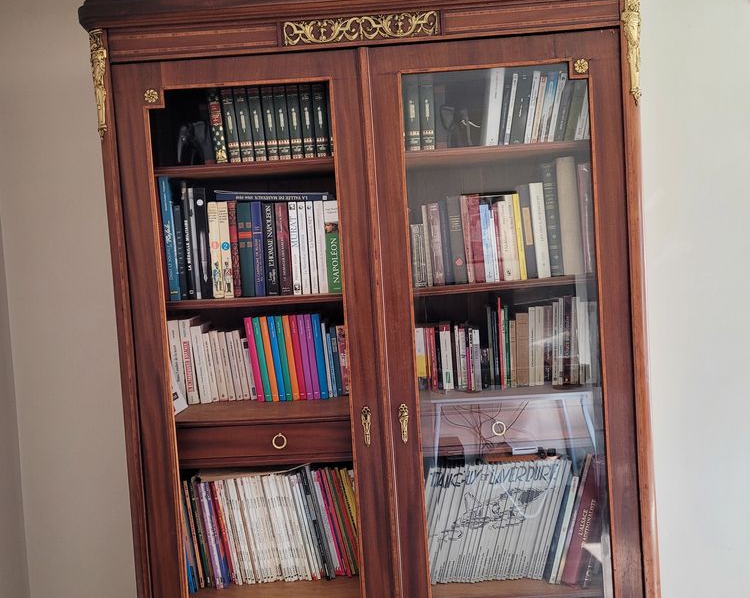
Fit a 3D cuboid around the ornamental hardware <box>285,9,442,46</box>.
[{"bbox_3d":[-0.033,-0.638,1.768,0.363,0.055,0.014,-3,2,2],"label":"ornamental hardware"}]

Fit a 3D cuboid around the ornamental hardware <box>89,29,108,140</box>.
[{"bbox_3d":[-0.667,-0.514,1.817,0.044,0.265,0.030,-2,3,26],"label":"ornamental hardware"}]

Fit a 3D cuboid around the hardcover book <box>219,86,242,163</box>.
[{"bbox_3d":[-0.372,-0.451,2.045,0.029,0.213,0.150,-7,2,3],"label":"hardcover book"}]

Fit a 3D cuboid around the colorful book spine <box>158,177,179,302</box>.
[{"bbox_3d":[-0.510,-0.156,2.000,0.024,0.312,0.230,-5,2,2],"label":"colorful book spine"}]

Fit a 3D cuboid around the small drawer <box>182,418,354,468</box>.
[{"bbox_3d":[-0.234,0.354,2.041,0.520,0.106,0.320,-3,2,2],"label":"small drawer"}]

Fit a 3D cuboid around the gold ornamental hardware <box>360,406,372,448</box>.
[{"bbox_3d":[-0.019,0.312,1.822,0.021,0.099,0.009,-3,2,2],"label":"gold ornamental hardware"}]

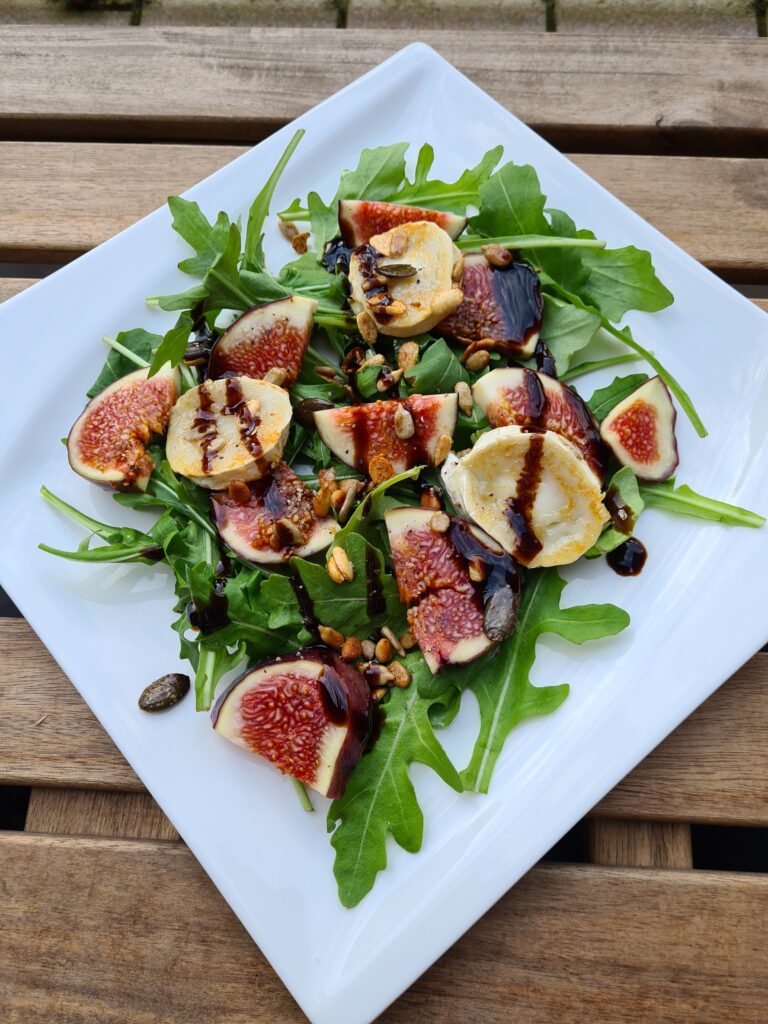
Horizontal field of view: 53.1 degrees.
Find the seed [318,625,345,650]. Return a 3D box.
[{"bbox_3d":[-0.016,0.038,0.233,0.010,0.003,0.005,38,75,13],"label":"seed"}]

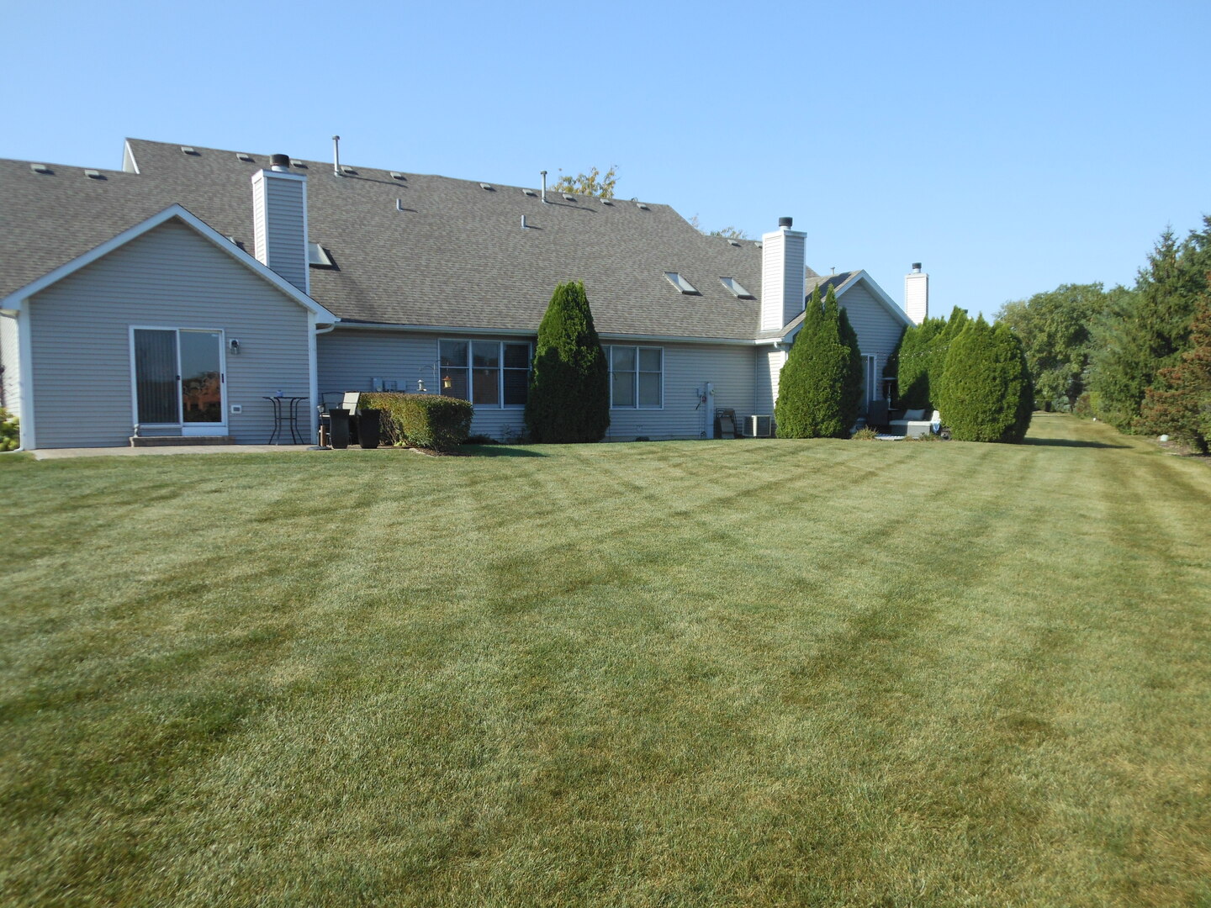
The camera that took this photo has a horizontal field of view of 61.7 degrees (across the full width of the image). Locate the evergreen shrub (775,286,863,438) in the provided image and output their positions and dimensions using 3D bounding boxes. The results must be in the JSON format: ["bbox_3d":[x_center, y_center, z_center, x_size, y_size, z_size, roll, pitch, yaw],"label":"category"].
[{"bbox_3d":[5.726,-2.421,27.118,2.300,4.100,2.300,0,3,0],"label":"evergreen shrub"}]

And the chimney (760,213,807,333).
[{"bbox_3d":[5.114,-5.114,29.198,0.860,3.250,0.900,-2,3,-31],"label":"chimney"}]

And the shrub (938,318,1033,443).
[{"bbox_3d":[9.742,-1.892,25.941,2.400,3.270,2.350,-2,3,-31],"label":"shrub"}]

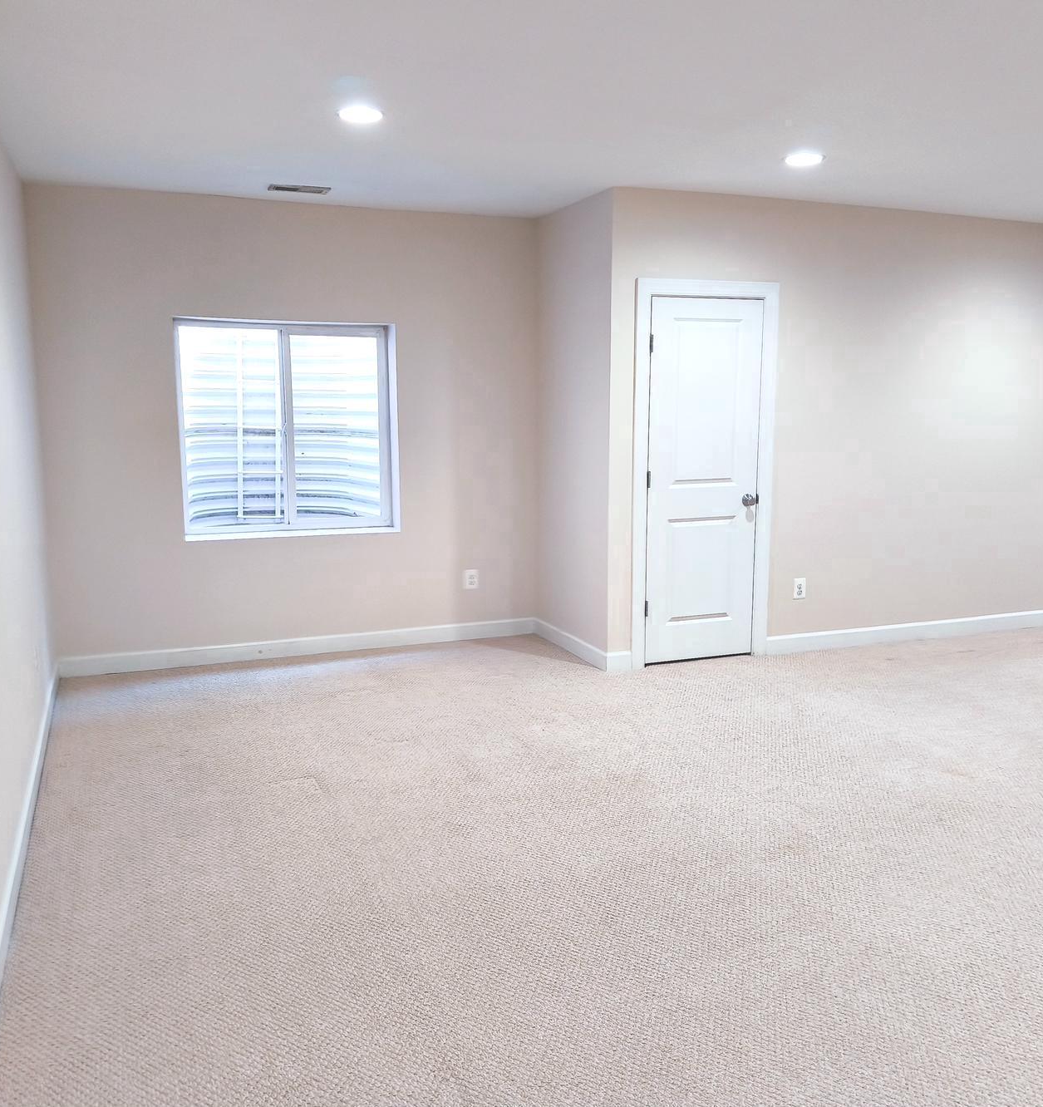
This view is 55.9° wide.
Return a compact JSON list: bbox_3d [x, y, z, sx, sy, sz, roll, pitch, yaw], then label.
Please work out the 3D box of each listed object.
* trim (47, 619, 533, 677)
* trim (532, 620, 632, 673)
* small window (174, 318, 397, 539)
[{"bbox_3d":[-1.202,0.547,5.825,2.793,0.106,0.022,-4,10,-22],"label":"trim"},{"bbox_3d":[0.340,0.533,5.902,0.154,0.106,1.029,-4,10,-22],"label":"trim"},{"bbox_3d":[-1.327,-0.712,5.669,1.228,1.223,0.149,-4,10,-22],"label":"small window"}]

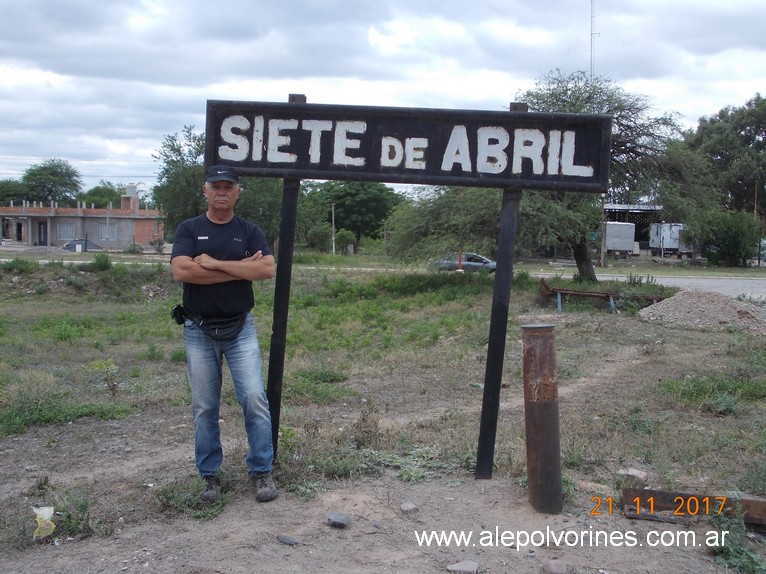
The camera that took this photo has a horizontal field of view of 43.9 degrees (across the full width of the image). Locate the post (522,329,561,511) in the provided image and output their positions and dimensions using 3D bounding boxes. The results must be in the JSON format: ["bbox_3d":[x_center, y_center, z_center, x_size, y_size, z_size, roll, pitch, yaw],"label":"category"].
[{"bbox_3d":[0.819,0.672,4.875,0.172,0.942,0.172,-3,5,0],"label":"post"}]

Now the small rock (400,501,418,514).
[{"bbox_3d":[0.135,1.123,4.855,0.078,0.045,0.065,0,5,0],"label":"small rock"}]

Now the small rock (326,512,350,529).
[{"bbox_3d":[-0.218,1.135,4.655,0.102,0.058,0.080,0,5,0],"label":"small rock"}]

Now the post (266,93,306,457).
[{"bbox_3d":[-0.577,-0.018,5.575,0.092,2.195,0.080,5,5,6],"label":"post"}]

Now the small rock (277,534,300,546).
[{"bbox_3d":[-0.439,1.168,4.417,0.100,0.036,0.070,0,5,0],"label":"small rock"}]

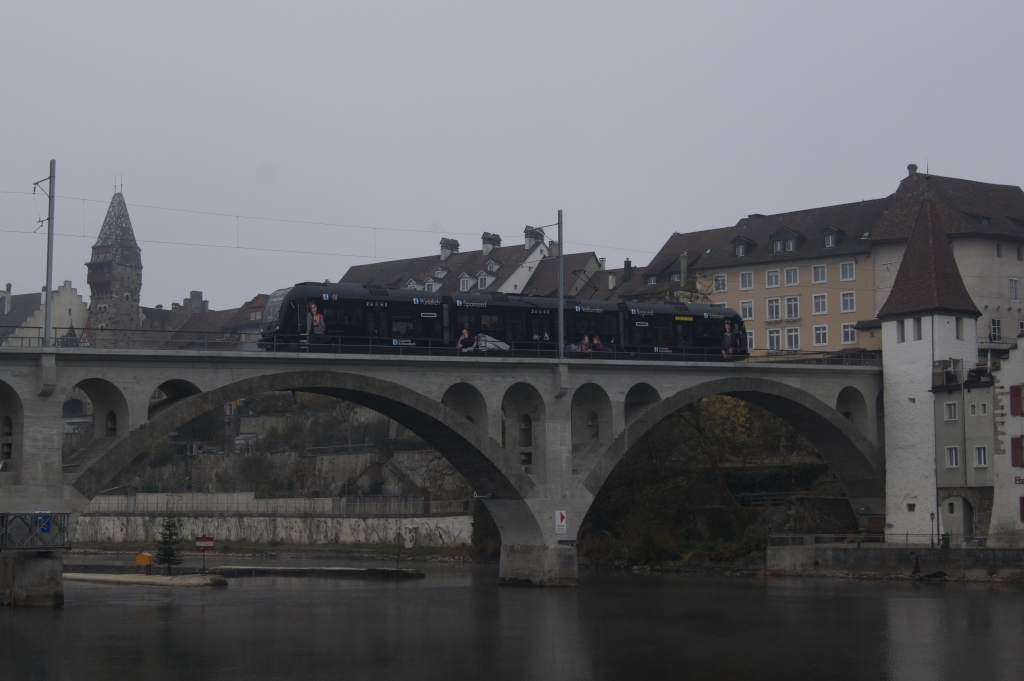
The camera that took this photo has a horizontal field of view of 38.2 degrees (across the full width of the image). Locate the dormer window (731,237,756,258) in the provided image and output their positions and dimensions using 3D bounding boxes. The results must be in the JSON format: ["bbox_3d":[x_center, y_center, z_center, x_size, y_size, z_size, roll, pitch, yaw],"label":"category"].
[{"bbox_3d":[22.806,-8.996,144.441,1.972,2.081,2.000,-5,-7,41],"label":"dormer window"}]

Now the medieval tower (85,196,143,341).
[{"bbox_3d":[-71.777,-11.155,266.850,6.600,31.576,6.600,-3,-6,27],"label":"medieval tower"}]

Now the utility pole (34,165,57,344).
[{"bbox_3d":[-22.908,-4.088,72.068,0.350,9.148,2.400,4,-7,-37],"label":"utility pole"}]

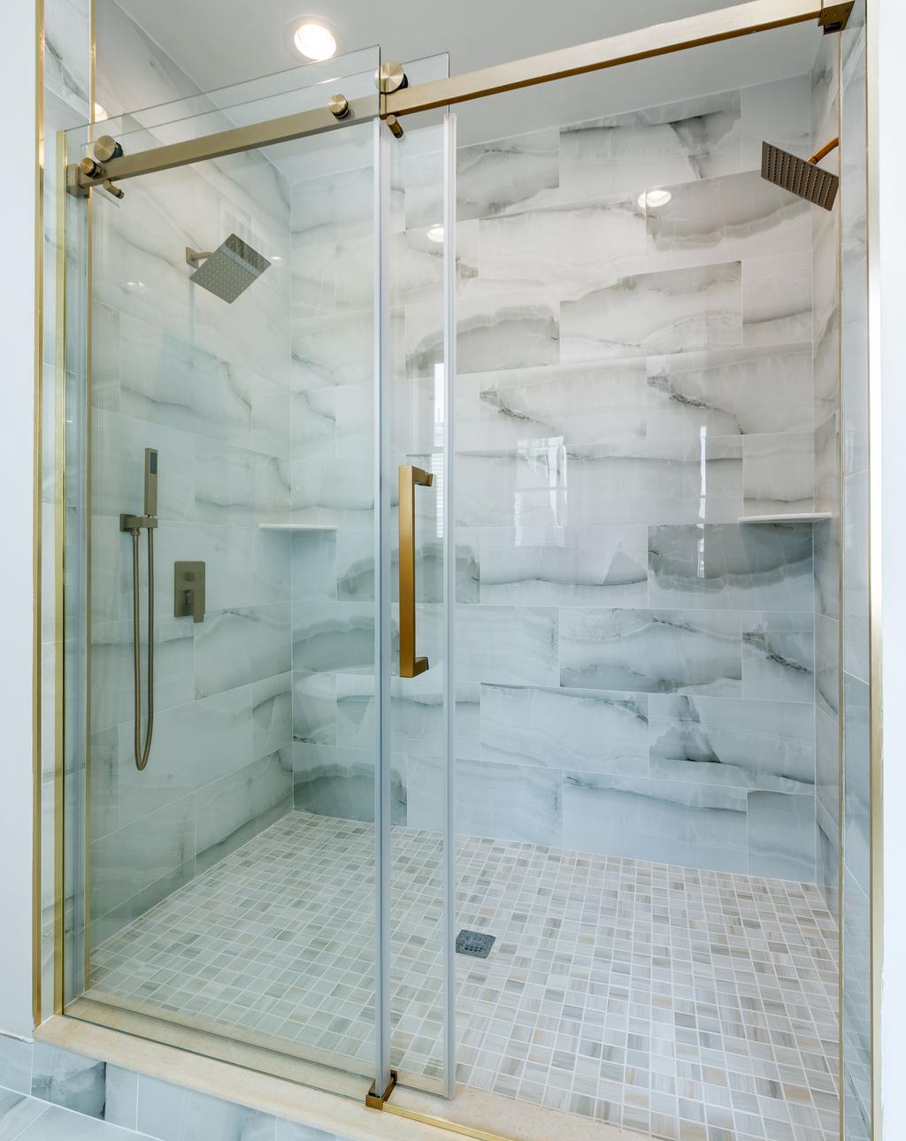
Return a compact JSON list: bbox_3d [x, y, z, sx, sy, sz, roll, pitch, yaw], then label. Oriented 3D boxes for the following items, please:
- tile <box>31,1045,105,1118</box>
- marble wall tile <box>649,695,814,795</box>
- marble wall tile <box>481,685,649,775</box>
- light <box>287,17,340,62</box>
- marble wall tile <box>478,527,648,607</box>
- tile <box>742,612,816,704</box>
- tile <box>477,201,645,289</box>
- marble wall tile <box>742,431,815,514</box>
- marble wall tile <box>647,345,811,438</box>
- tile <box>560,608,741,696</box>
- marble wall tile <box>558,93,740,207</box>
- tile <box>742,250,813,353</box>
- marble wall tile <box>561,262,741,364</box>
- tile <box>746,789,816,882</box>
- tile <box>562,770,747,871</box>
[{"bbox_3d":[-0.772,1.023,1.219,0.194,0.115,0.012,0,0,17],"label":"tile"},{"bbox_3d":[0.945,0.589,2.078,0.522,0.298,0.012,0,0,18],"label":"marble wall tile"},{"bbox_3d":[0.401,0.589,2.250,0.616,0.298,0.012,0,0,18],"label":"marble wall tile"},{"bbox_3d":[-0.430,-1.637,1.866,0.175,0.030,0.175,0,0,0],"label":"light"},{"bbox_3d":[0.402,-0.011,2.250,0.610,0.300,0.012,0,0,17],"label":"marble wall tile"},{"bbox_3d":[1.092,0.288,2.033,0.213,0.298,0.012,0,0,18],"label":"tile"},{"bbox_3d":[0.397,-1.207,2.240,0.610,0.300,0.012,0,0,17],"label":"tile"},{"bbox_3d":[1.093,-0.312,2.036,0.213,0.298,0.012,0,0,18],"label":"marble wall tile"},{"bbox_3d":[0.946,-0.612,2.084,0.522,0.298,0.012,0,0,18],"label":"marble wall tile"},{"bbox_3d":[0.696,0.288,2.159,0.616,0.298,0.012,0,0,18],"label":"tile"},{"bbox_3d":[0.697,-1.507,2.167,0.616,0.287,0.012,0,0,18],"label":"marble wall tile"},{"bbox_3d":[1.093,-0.913,2.039,0.213,0.298,0.012,0,0,18],"label":"tile"},{"bbox_3d":[0.693,-0.908,2.152,0.610,0.300,0.012,0,0,17],"label":"marble wall tile"},{"bbox_3d":[1.108,0.891,2.042,0.203,0.297,0.012,0,0,17],"label":"tile"},{"bbox_3d":[0.711,0.885,2.164,0.616,0.300,0.012,0,0,17],"label":"tile"}]

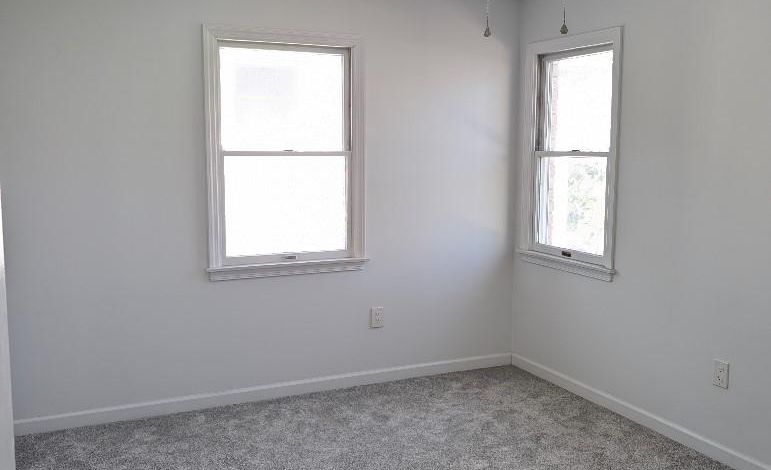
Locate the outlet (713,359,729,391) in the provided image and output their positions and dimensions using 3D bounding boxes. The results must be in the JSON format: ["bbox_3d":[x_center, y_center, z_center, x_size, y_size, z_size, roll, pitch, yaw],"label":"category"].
[{"bbox_3d":[1.530,0.638,3.251,0.010,0.117,0.075,-3,7,-24],"label":"outlet"}]

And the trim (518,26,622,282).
[{"bbox_3d":[1.075,-0.461,4.173,0.100,1.356,0.865,-3,7,-24],"label":"trim"}]

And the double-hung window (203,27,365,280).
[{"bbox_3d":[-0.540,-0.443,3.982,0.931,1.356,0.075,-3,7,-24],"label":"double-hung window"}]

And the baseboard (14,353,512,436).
[{"bbox_3d":[-0.537,0.905,4.136,3.060,0.083,0.018,-3,7,-24],"label":"baseboard"}]

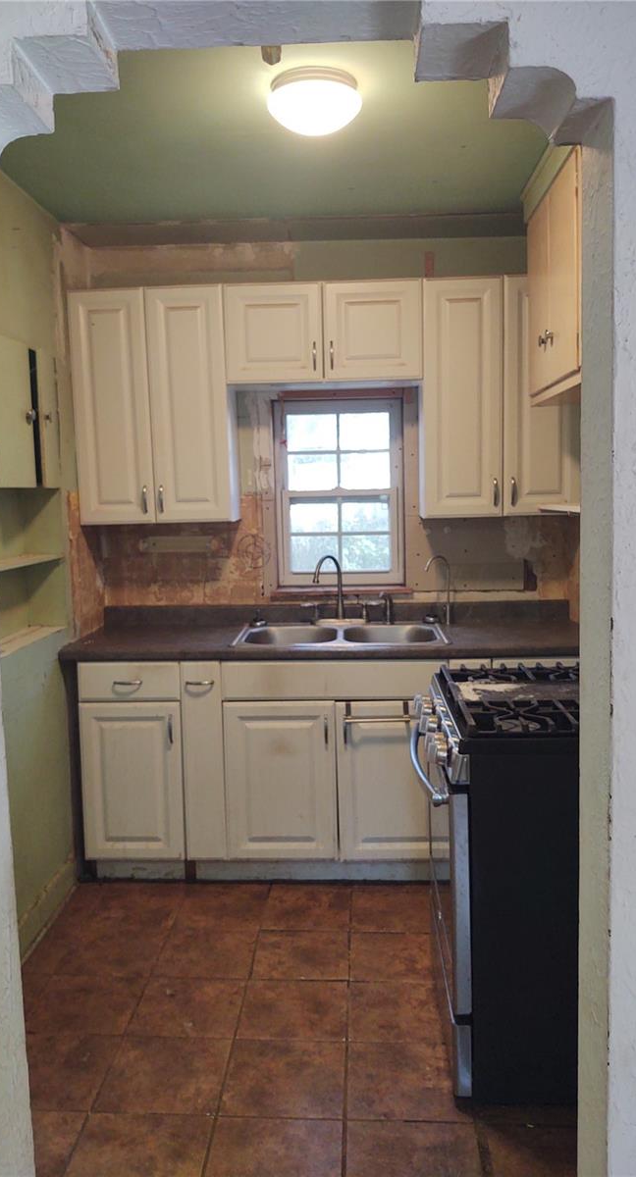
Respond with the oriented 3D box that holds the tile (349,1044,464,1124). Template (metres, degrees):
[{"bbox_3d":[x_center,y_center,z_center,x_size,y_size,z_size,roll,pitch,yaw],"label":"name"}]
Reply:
[{"bbox_3d":[0.225,1.250,2.333,0.306,0.012,0.306,-1,7,3],"label":"tile"}]

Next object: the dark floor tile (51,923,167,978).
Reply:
[{"bbox_3d":[-0.665,1.200,3.022,0.305,0.010,0.305,-1,7,3],"label":"dark floor tile"}]

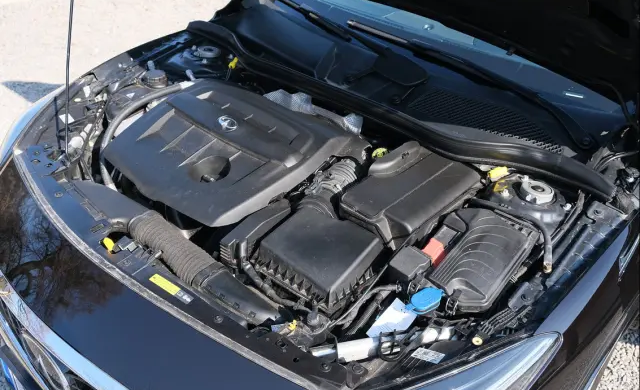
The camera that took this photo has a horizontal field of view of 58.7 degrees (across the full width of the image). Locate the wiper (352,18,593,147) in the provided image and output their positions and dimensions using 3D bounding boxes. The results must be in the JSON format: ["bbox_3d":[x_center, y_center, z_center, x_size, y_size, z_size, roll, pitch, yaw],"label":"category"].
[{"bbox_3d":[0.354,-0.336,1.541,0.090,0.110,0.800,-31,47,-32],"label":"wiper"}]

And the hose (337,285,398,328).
[{"bbox_3d":[0.096,0.233,1.179,0.055,0.045,0.165,28,47,32],"label":"hose"}]

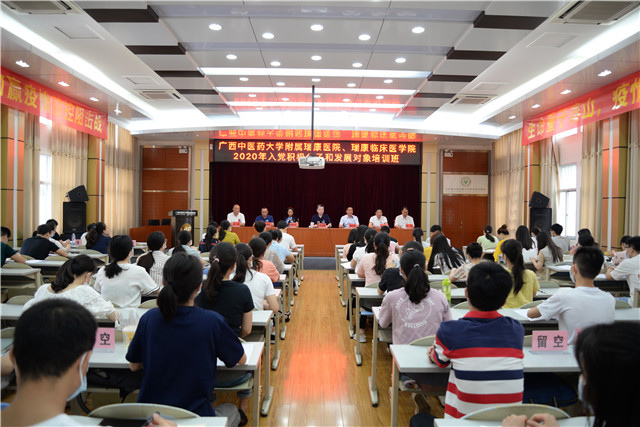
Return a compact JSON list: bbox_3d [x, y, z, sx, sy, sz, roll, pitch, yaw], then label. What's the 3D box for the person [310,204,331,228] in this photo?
[{"bbox_3d":[0.025,0.492,12.206,0.550,1.370,0.650,1,0,-1],"label":"person"}]

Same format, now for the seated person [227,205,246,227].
[{"bbox_3d":[-2.396,0.467,12.180,0.520,1.360,0.650,1,0,-1],"label":"seated person"}]

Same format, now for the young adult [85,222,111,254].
[{"bbox_3d":[-4.041,0.784,7.852,0.460,1.241,0.640,1,0,11],"label":"young adult"}]

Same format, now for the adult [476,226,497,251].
[{"bbox_3d":[3.982,0.909,10.151,0.500,1.270,0.720,1,0,-6],"label":"adult"}]

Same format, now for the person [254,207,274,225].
[{"bbox_3d":[-1.590,0.502,12.189,0.540,1.310,0.650,1,0,-1],"label":"person"}]

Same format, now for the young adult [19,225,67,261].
[{"bbox_3d":[-4.496,0.790,7.052,0.680,1.223,0.750,1,0,7],"label":"young adult"}]

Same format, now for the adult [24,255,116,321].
[{"bbox_3d":[-1.850,0.920,3.209,0.620,1.220,0.780,1,1,14],"label":"adult"}]

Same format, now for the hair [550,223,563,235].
[{"bbox_3d":[4.416,0.285,7.950,0.190,0.200,0.220,1,0,-21],"label":"hair"}]

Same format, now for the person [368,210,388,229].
[{"bbox_3d":[1.693,0.547,12.224,0.530,1.300,0.650,1,0,-1],"label":"person"}]

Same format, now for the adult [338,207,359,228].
[{"bbox_3d":[0.844,0.522,12.214,0.540,1.330,0.650,1,0,-1],"label":"adult"}]

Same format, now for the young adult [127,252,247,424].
[{"bbox_3d":[-0.671,0.824,2.122,0.570,1.281,0.680,1,0,2],"label":"young adult"}]

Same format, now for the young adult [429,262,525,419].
[{"bbox_3d":[0.771,0.905,2.150,0.480,1.330,0.720,1,0,0],"label":"young adult"}]

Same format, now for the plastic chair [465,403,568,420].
[{"bbox_3d":[0.843,1.194,2.030,0.470,0.767,0.500,1,0,0],"label":"plastic chair"}]

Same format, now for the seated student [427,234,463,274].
[{"bbox_3d":[1.853,0.938,6.200,0.500,1.256,0.720,1,0,-6],"label":"seated student"}]

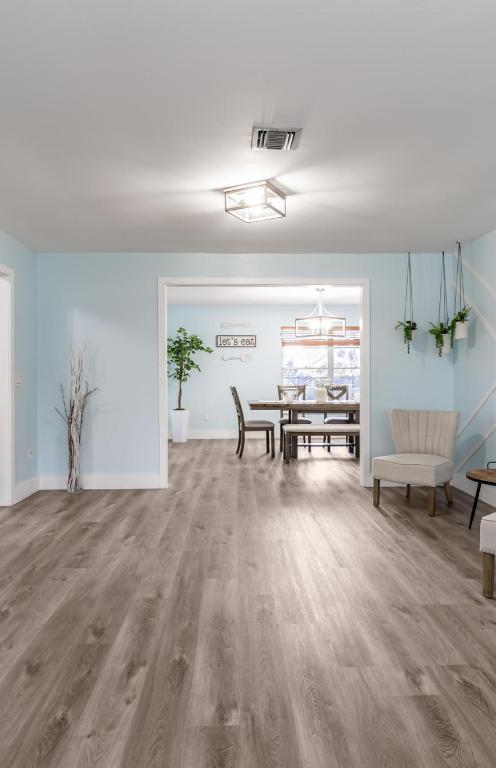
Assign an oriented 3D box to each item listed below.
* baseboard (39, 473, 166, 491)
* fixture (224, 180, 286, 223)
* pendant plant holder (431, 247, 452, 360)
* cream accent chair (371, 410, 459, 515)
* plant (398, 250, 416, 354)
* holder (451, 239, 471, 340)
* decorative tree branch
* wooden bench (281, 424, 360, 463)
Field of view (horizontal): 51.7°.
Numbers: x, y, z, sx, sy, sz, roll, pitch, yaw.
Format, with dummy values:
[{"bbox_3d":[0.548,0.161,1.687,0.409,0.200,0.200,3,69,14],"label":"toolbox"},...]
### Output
[{"bbox_3d":[-1.498,1.007,5.270,1.280,0.167,0.022,0,1,-1],"label":"baseboard"},{"bbox_3d":[0.058,-1.244,3.528,0.315,0.155,0.315,0,1,28],"label":"fixture"},{"bbox_3d":[1.984,-0.824,5.257,0.210,1.085,0.190,0,1,-1],"label":"pendant plant holder"},{"bbox_3d":[1.508,0.671,4.560,0.600,0.830,0.660,1,1,40],"label":"cream accent chair"},{"bbox_3d":[1.628,-0.832,5.225,0.185,1.010,0.175,0,1,-1],"label":"plant"},{"bbox_3d":[2.051,-0.893,4.968,0.190,0.940,0.180,0,1,-1],"label":"holder"},{"bbox_3d":[-1.720,0.314,5.165,0.420,1.550,0.250,0,1,-1],"label":"decorative tree branch"},{"bbox_3d":[1.111,0.833,7.032,1.280,0.480,0.400,0,1,-1],"label":"wooden bench"}]

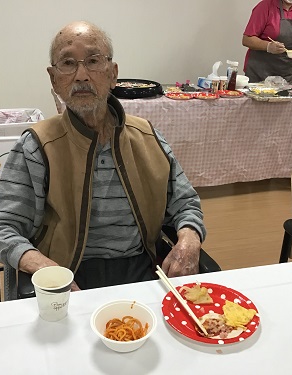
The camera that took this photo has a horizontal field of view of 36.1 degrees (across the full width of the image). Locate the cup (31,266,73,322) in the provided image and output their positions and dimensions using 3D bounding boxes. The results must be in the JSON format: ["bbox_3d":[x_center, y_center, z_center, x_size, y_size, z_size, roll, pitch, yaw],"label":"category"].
[{"bbox_3d":[-0.169,0.197,0.820,0.075,0.077,0.075,2,22,-1],"label":"cup"}]

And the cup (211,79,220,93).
[{"bbox_3d":[0.483,-0.694,3.043,0.056,0.096,0.056,-5,23,-17],"label":"cup"}]

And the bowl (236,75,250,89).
[{"bbox_3d":[0.705,-0.769,3.271,0.115,0.080,0.115,2,22,-1],"label":"bowl"}]

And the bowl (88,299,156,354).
[{"bbox_3d":[-0.039,0.243,0.762,0.112,0.045,0.112,2,22,-1],"label":"bowl"}]

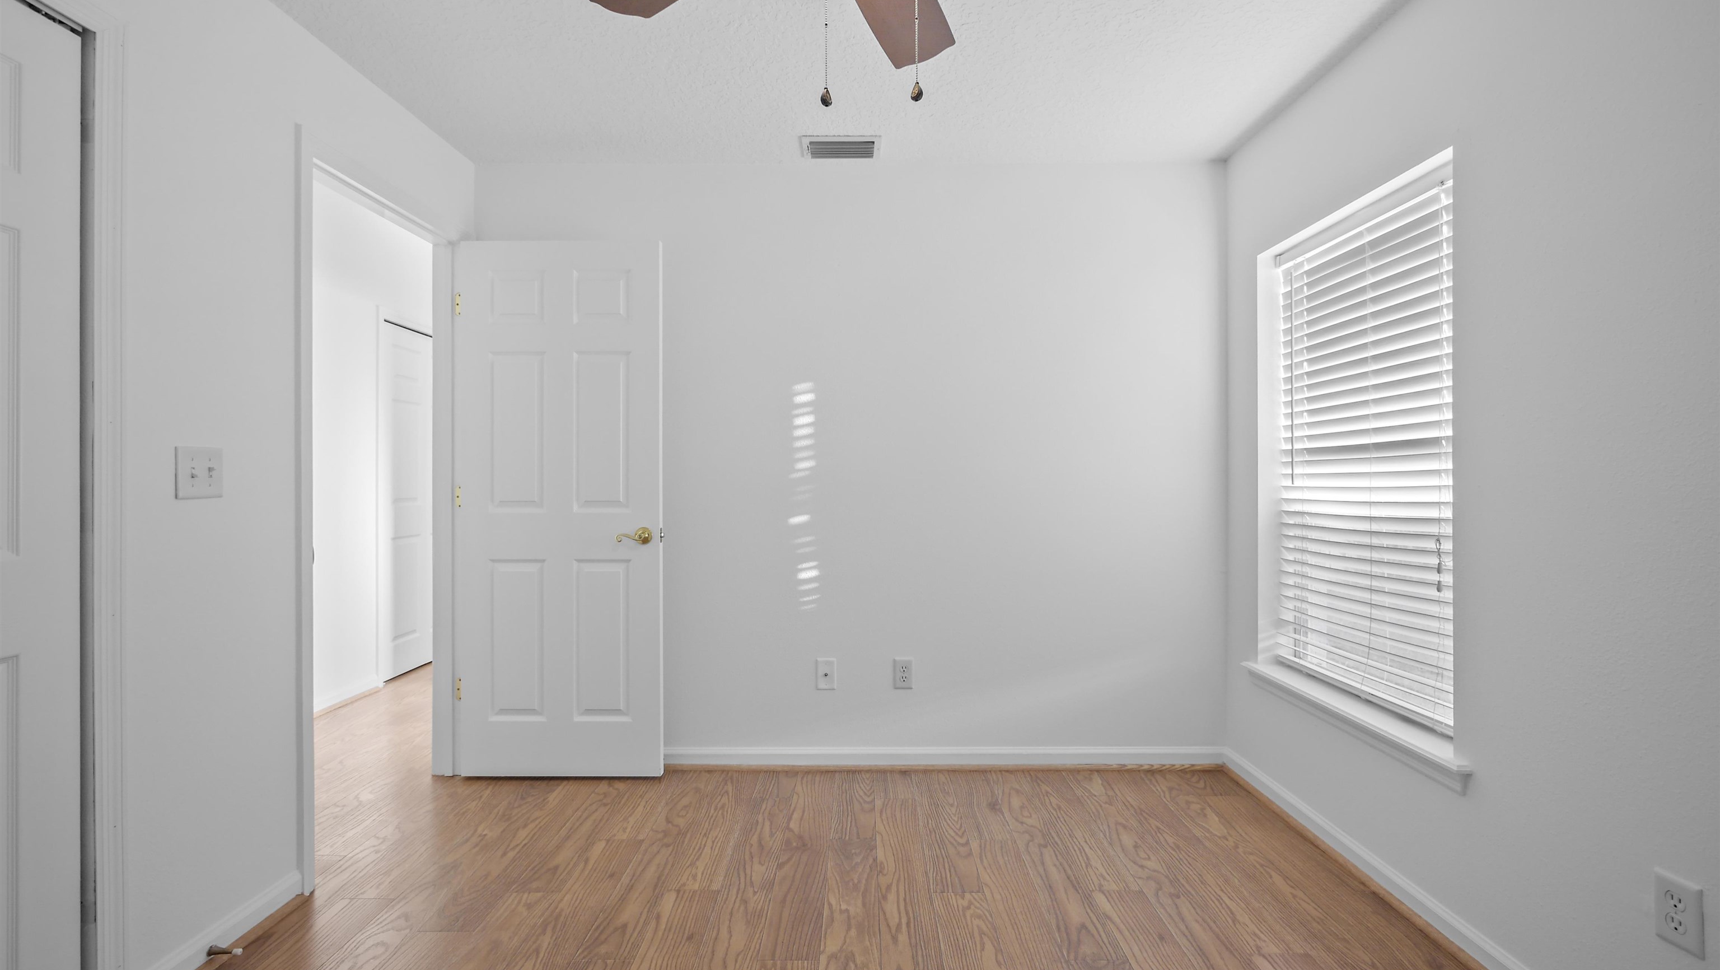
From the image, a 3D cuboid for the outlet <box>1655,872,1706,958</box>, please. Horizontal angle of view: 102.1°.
[{"bbox_3d":[1.451,0.761,1.235,0.009,0.122,0.077,0,0,0],"label":"outlet"}]

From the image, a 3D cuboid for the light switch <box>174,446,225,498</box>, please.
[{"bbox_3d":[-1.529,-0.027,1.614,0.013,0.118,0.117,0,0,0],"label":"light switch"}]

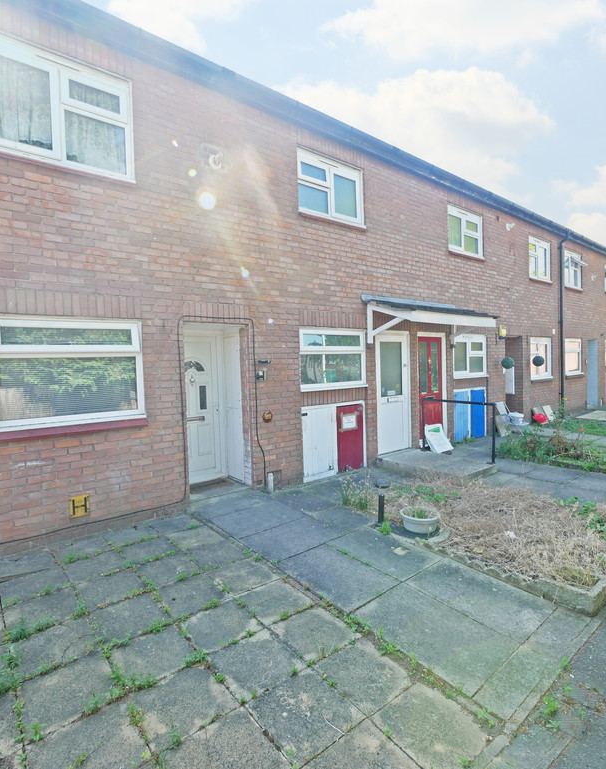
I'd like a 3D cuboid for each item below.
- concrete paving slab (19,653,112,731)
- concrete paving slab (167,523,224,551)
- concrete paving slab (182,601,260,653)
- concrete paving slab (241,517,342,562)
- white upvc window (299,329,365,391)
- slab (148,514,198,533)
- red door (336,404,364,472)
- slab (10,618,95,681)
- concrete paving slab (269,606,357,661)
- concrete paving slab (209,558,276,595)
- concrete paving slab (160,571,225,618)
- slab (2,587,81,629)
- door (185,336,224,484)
[{"bbox_3d":[-1.251,1.677,2.236,0.445,0.050,0.440,-3,5,-39],"label":"concrete paving slab"},{"bbox_3d":[-1.077,1.543,4.110,0.445,0.050,0.450,-3,5,-39],"label":"concrete paving slab"},{"bbox_3d":[-0.545,1.620,2.770,0.440,0.050,0.440,-4,5,-39],"label":"concrete paving slab"},{"bbox_3d":[-0.090,1.545,4.152,0.900,0.050,0.600,-3,5,-40],"label":"concrete paving slab"},{"bbox_3d":[0.472,-0.385,6.318,1.350,0.910,0.090,-4,3,-38],"label":"white upvc window"},{"bbox_3d":[-1.353,1.527,4.446,0.450,0.050,0.410,-3,4,-38],"label":"slab"},{"bbox_3d":[0.726,0.821,6.430,0.575,1.008,0.045,-3,3,-38],"label":"red door"},{"bbox_3d":[-1.523,1.641,2.567,0.440,0.050,0.440,-3,5,-39],"label":"slab"},{"bbox_3d":[0.069,1.653,2.728,0.440,0.050,0.435,-3,5,-39],"label":"concrete paving slab"},{"bbox_3d":[-0.497,1.613,3.477,0.440,0.045,0.450,-4,5,-38],"label":"concrete paving slab"},{"bbox_3d":[-0.845,1.615,3.154,0.440,0.050,0.445,-3,5,-39],"label":"concrete paving slab"},{"bbox_3d":[-1.821,1.623,2.927,0.445,0.050,0.442,-3,5,-39],"label":"slab"},{"bbox_3d":[-1.438,0.350,5.563,0.800,1.980,0.070,-3,2,-37],"label":"door"}]

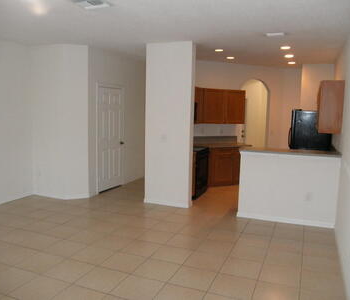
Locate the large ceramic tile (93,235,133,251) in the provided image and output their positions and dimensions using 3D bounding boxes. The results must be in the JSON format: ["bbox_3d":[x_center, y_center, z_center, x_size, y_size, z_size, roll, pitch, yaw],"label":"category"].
[{"bbox_3d":[-0.765,1.148,3.992,0.403,0.012,0.403,3,7,23],"label":"large ceramic tile"}]

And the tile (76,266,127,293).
[{"bbox_3d":[-0.700,1.244,3.108,0.403,0.012,0.403,3,7,23],"label":"tile"}]

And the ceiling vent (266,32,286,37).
[{"bbox_3d":[1.430,-1.644,4.604,0.255,0.020,0.150,4,7,22],"label":"ceiling vent"}]

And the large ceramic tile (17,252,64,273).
[{"bbox_3d":[-1.433,1.198,3.457,0.397,0.012,0.397,4,7,22],"label":"large ceramic tile"}]

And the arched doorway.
[{"bbox_3d":[1.873,-0.486,7.793,0.790,2.400,0.150,-1,7,-16],"label":"arched doorway"}]

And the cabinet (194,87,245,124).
[{"bbox_3d":[1.009,-0.989,7.382,1.150,0.760,0.330,-1,7,-21],"label":"cabinet"}]

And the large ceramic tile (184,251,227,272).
[{"bbox_3d":[0.335,1.213,3.529,0.403,0.012,0.403,3,7,23],"label":"large ceramic tile"}]

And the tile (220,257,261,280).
[{"bbox_3d":[0.698,1.229,3.379,0.403,0.012,0.403,3,7,23],"label":"tile"}]

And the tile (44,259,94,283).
[{"bbox_3d":[-1.072,1.228,3.300,0.397,0.012,0.397,4,7,22],"label":"tile"}]

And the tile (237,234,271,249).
[{"bbox_3d":[1.008,1.148,4.115,0.403,0.012,0.403,3,7,23],"label":"tile"}]

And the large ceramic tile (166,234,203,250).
[{"bbox_3d":[0.122,1.166,4.090,0.397,0.012,0.397,4,7,22],"label":"large ceramic tile"}]

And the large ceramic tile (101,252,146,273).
[{"bbox_3d":[-0.551,1.209,3.470,0.403,0.012,0.403,3,7,23],"label":"large ceramic tile"}]

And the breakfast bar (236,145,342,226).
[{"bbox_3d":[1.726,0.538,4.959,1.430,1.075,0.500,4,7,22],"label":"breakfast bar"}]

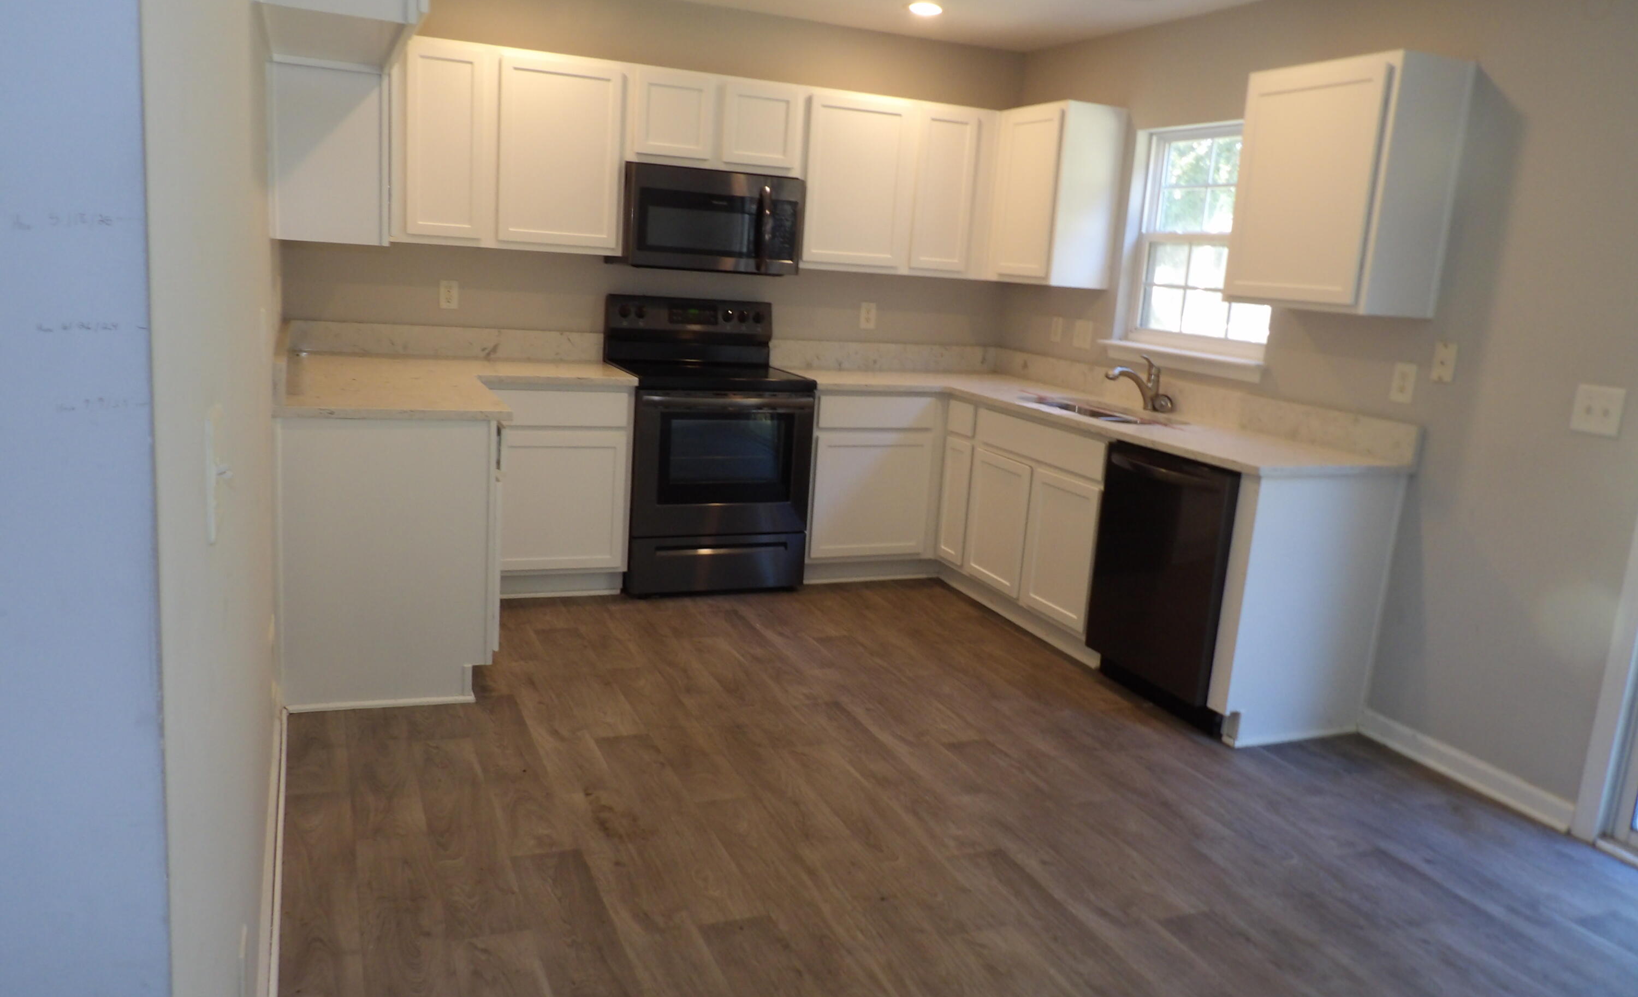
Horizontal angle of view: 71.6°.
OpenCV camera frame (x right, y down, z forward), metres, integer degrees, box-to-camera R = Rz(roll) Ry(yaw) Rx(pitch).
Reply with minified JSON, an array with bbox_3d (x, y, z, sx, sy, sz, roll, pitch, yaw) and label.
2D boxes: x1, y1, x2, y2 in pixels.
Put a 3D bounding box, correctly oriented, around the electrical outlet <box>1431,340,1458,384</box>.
[{"bbox_3d":[1.929,-0.419,3.506,0.007,0.114,0.073,-1,13,-24],"label":"electrical outlet"}]

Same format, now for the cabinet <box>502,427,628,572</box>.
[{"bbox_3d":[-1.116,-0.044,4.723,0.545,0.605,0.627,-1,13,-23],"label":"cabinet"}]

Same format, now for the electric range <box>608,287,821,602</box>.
[{"bbox_3d":[-0.485,-0.233,4.905,0.762,1.200,0.675,-1,13,-23],"label":"electric range"}]

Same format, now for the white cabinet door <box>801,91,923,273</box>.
[{"bbox_3d":[0.183,-1.379,4.985,0.511,0.691,0.020,-1,13,-23],"label":"white cabinet door"}]

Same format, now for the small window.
[{"bbox_3d":[1.528,-1.020,4.491,0.100,0.880,0.880,-1,13,-24],"label":"small window"}]

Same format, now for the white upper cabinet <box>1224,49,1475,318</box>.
[{"bbox_3d":[1.651,-0.982,3.627,0.322,0.748,0.602,-1,13,-23],"label":"white upper cabinet"}]

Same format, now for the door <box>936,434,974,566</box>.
[{"bbox_3d":[0.602,0.014,4.997,0.020,0.544,0.214,-1,13,-23],"label":"door"}]

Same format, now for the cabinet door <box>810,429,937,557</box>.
[{"bbox_3d":[0.228,-0.014,4.988,0.546,0.546,0.020,-1,13,-23],"label":"cabinet door"}]

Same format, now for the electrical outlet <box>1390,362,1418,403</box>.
[{"bbox_3d":[1.871,-0.370,3.639,0.007,0.116,0.074,-1,13,-24],"label":"electrical outlet"}]

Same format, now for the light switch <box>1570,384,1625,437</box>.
[{"bbox_3d":[2.117,-0.241,3.088,0.007,0.123,0.124,-1,13,-24],"label":"light switch"}]

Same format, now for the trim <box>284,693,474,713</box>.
[{"bbox_3d":[-1.327,0.622,3.458,0.535,0.023,0.020,-1,13,-24],"label":"trim"}]

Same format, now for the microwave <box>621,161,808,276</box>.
[{"bbox_3d":[-0.478,-1.179,4.838,0.750,0.405,0.415,-1,13,-23],"label":"microwave"}]

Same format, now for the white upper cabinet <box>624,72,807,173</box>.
[{"bbox_3d":[-0.467,-1.571,4.798,0.768,0.376,0.322,-1,13,-23],"label":"white upper cabinet"}]

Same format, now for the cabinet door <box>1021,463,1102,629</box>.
[{"bbox_3d":[0.911,0.188,4.288,0.020,0.545,0.405,-1,13,-23],"label":"cabinet door"}]

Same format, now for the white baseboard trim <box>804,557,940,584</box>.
[{"bbox_3d":[0.227,0.329,5.155,0.730,0.100,0.020,-1,13,-24],"label":"white baseboard trim"}]

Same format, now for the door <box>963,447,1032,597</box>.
[{"bbox_3d":[0.740,0.093,4.681,0.020,0.545,0.409,-1,13,-23],"label":"door"}]

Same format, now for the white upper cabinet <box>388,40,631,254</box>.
[{"bbox_3d":[-1.249,-1.370,4.509,0.902,0.748,0.322,-1,13,-23],"label":"white upper cabinet"}]

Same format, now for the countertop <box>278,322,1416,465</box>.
[{"bbox_3d":[-0.103,-0.389,4.035,3.297,0.156,2.490,-1,13,-24],"label":"countertop"}]

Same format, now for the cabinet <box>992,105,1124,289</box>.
[{"bbox_3d":[1.040,-1.340,5.076,0.325,0.755,0.529,-1,13,-24],"label":"cabinet"}]

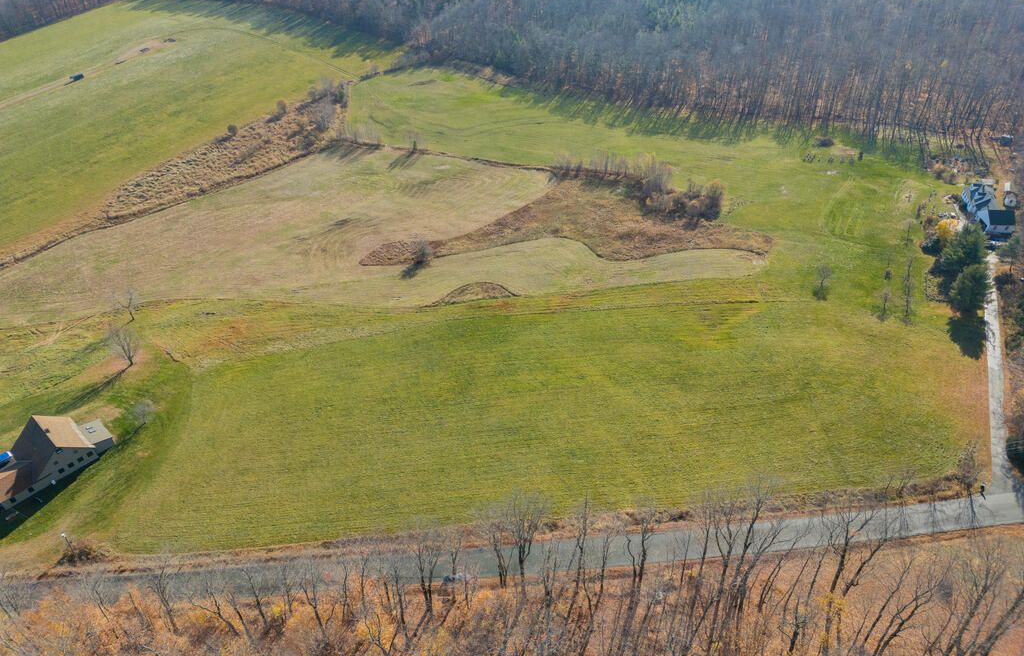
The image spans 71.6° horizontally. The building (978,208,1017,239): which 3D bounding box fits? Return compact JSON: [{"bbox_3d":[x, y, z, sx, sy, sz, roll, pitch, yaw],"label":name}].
[{"bbox_3d":[154.800,-34.595,227.196,8.400,6.900,7.300,0,33,0],"label":"building"}]

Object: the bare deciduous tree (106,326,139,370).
[{"bbox_3d":[-90.310,4.250,164.976,7.500,10.800,7.500,0,33,0],"label":"bare deciduous tree"}]

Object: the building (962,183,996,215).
[{"bbox_3d":[160.246,-44.674,242.697,8.000,6.600,12.000,9,35,13],"label":"building"}]

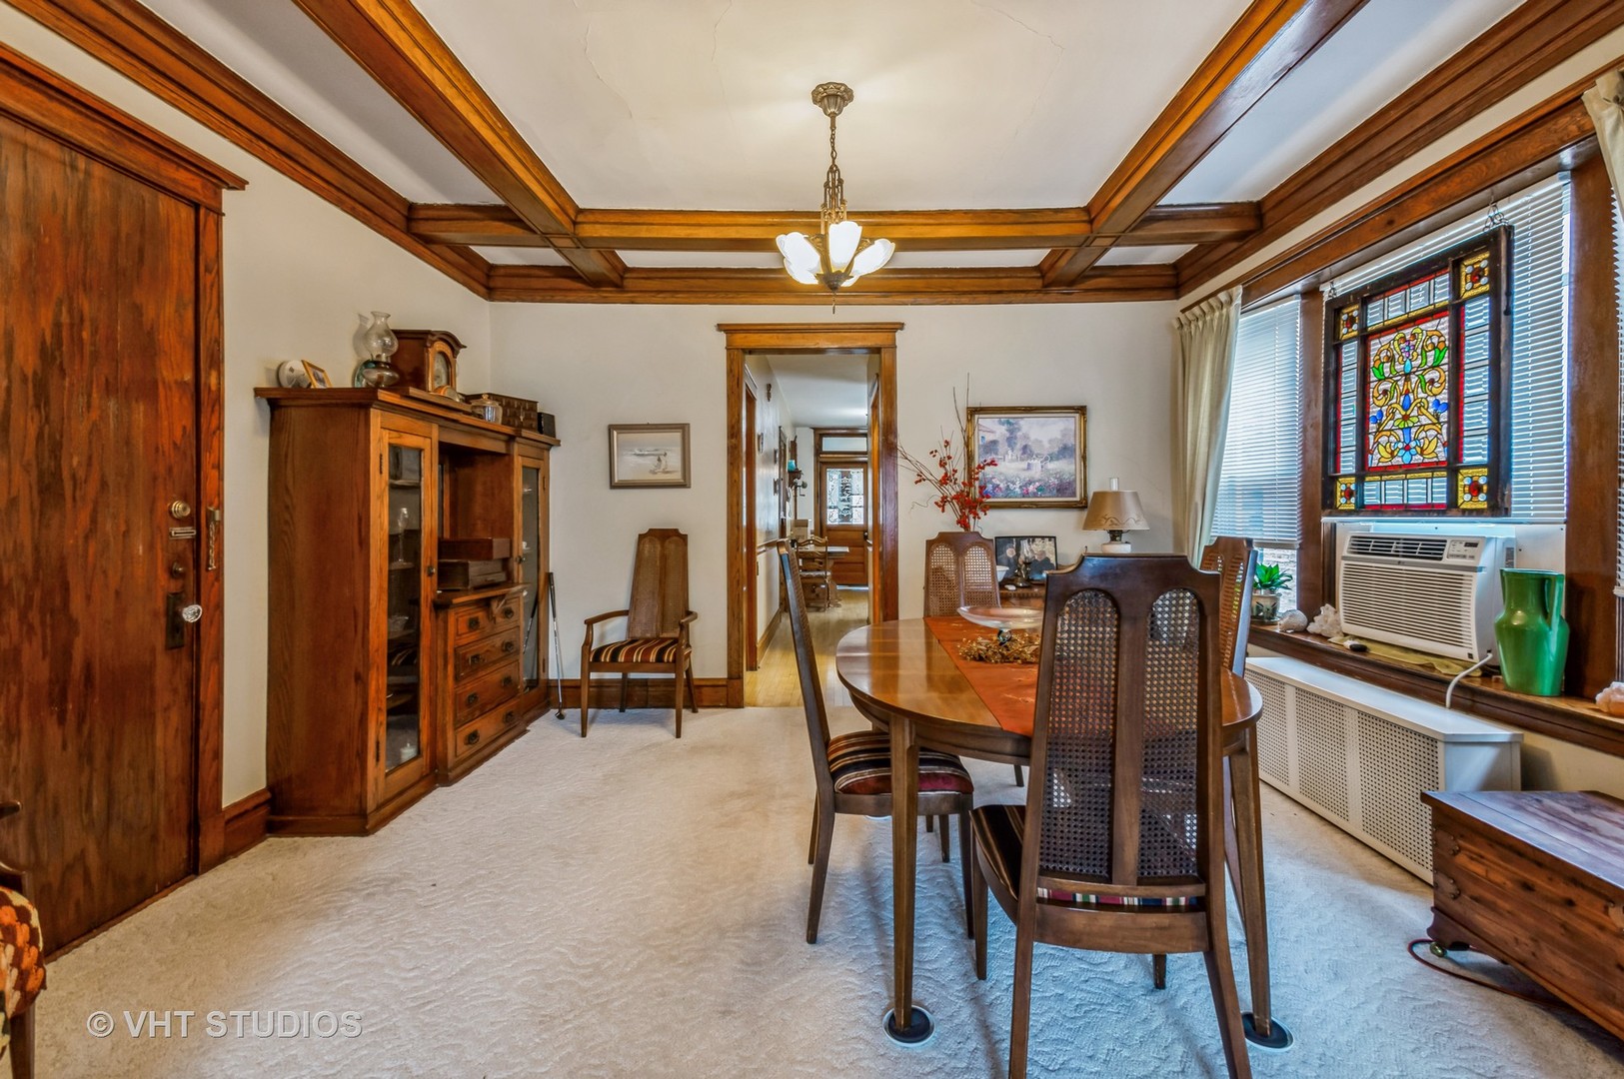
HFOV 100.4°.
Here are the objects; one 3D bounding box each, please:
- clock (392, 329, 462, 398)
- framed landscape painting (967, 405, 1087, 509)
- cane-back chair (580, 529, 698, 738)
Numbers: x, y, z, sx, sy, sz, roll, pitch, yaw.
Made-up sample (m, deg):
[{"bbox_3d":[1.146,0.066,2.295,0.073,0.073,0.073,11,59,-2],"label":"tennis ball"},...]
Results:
[{"bbox_3d":[-1.780,-0.775,3.100,0.200,0.360,0.260,0,1,1],"label":"clock"},{"bbox_3d":[1.270,-0.486,3.980,0.710,0.610,0.050,0,2,2],"label":"framed landscape painting"},{"bbox_3d":[-0.920,0.477,3.790,0.570,1.090,0.560,0,1,5],"label":"cane-back chair"}]

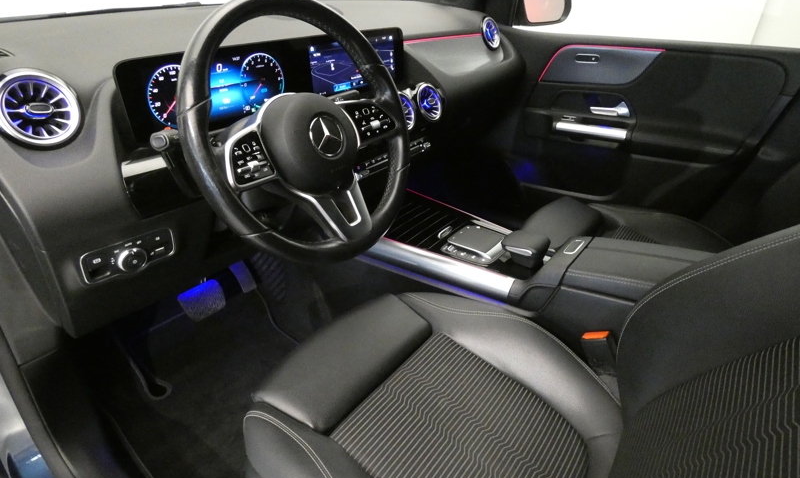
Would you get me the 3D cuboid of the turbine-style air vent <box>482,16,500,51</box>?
[{"bbox_3d":[0.273,-0.628,1.422,0.038,0.098,0.098,-1,22,42],"label":"turbine-style air vent"}]

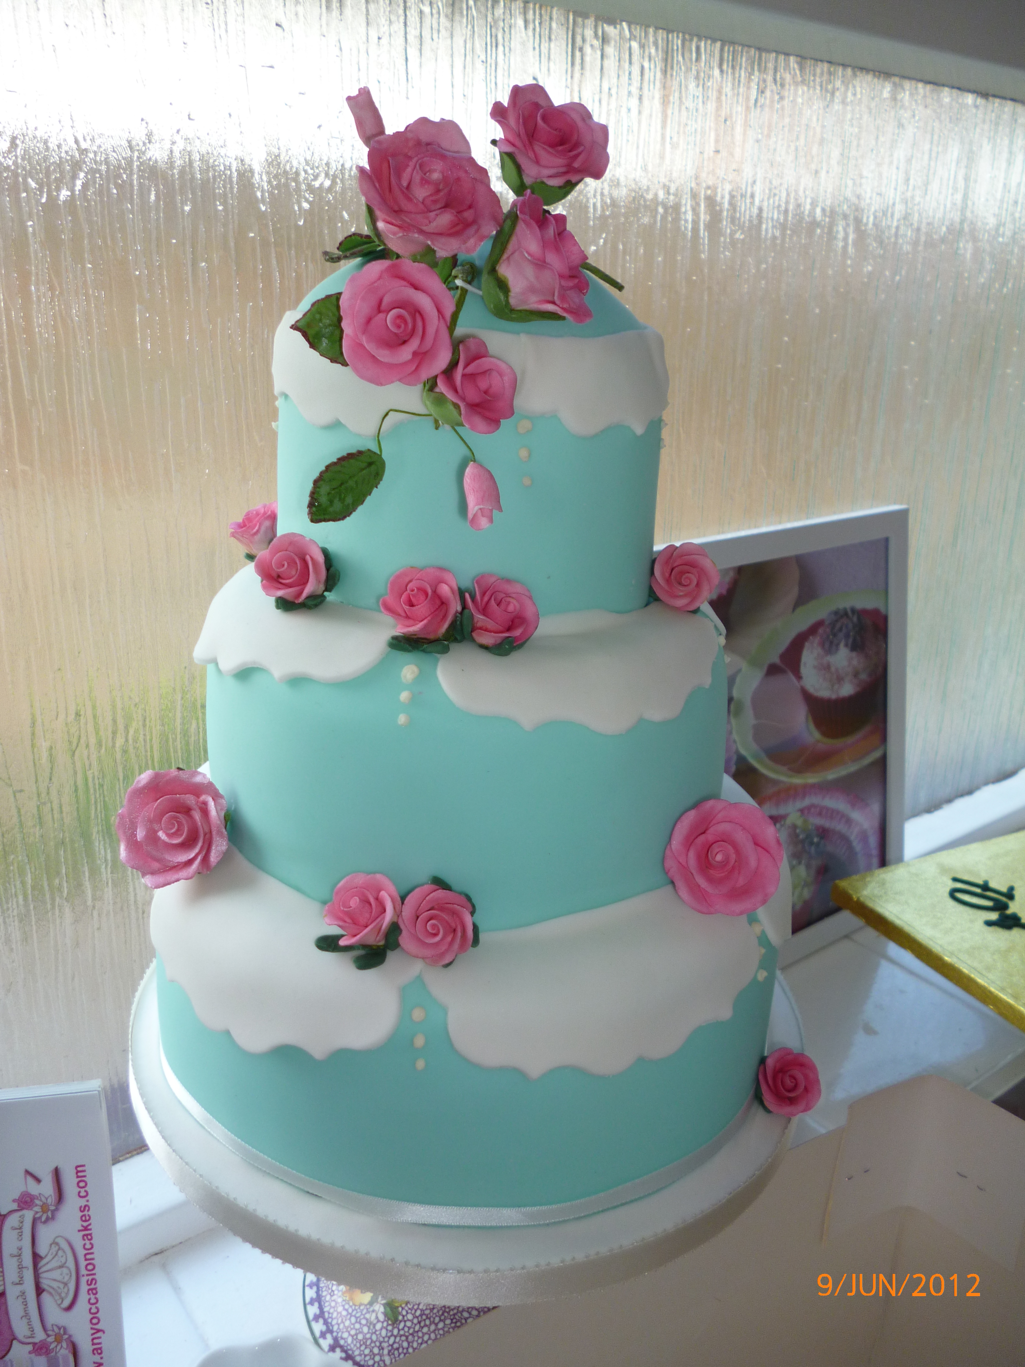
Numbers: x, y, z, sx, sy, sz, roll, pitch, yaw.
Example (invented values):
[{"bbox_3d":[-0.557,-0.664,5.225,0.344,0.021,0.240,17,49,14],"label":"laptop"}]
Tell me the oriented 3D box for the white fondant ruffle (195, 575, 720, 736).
[{"bbox_3d":[-0.020,-0.035,0.451,0.214,0.031,0.214,3,21,0],"label":"white fondant ruffle"}]

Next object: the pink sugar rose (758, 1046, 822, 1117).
[{"bbox_3d":[0.113,0.162,0.448,0.026,0.027,0.020,1,0,-6],"label":"pink sugar rose"}]

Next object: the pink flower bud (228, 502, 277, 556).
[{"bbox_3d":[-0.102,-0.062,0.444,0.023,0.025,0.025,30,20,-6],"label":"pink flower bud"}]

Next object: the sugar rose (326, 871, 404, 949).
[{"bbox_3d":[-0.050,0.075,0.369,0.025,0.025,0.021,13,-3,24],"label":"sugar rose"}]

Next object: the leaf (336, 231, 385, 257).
[{"bbox_3d":[-0.061,-0.176,0.443,0.024,0.008,0.018,12,40,12],"label":"leaf"}]

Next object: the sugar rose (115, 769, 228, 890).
[{"bbox_3d":[-0.143,0.061,0.462,0.047,0.049,0.033,-1,-12,-9],"label":"sugar rose"}]

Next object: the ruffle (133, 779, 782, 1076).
[{"bbox_3d":[-0.013,0.064,0.489,0.281,0.039,0.281,3,21,0],"label":"ruffle"}]

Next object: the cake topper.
[{"bbox_3d":[-0.022,-0.142,0.418,0.121,0.160,0.110,3,22,0],"label":"cake topper"}]

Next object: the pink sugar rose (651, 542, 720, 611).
[{"bbox_3d":[0.073,-0.045,0.469,0.029,0.029,0.022,3,-5,2],"label":"pink sugar rose"}]

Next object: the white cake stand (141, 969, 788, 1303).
[{"bbox_3d":[-0.019,0.153,0.524,0.306,0.018,0.306,3,21,0],"label":"white cake stand"}]

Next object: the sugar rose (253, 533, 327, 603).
[{"bbox_3d":[-0.087,-0.045,0.433,0.029,0.028,0.023,5,-14,7],"label":"sugar rose"}]

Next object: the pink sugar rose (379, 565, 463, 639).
[{"bbox_3d":[-0.034,-0.030,0.412,0.029,0.027,0.024,8,-21,14],"label":"pink sugar rose"}]

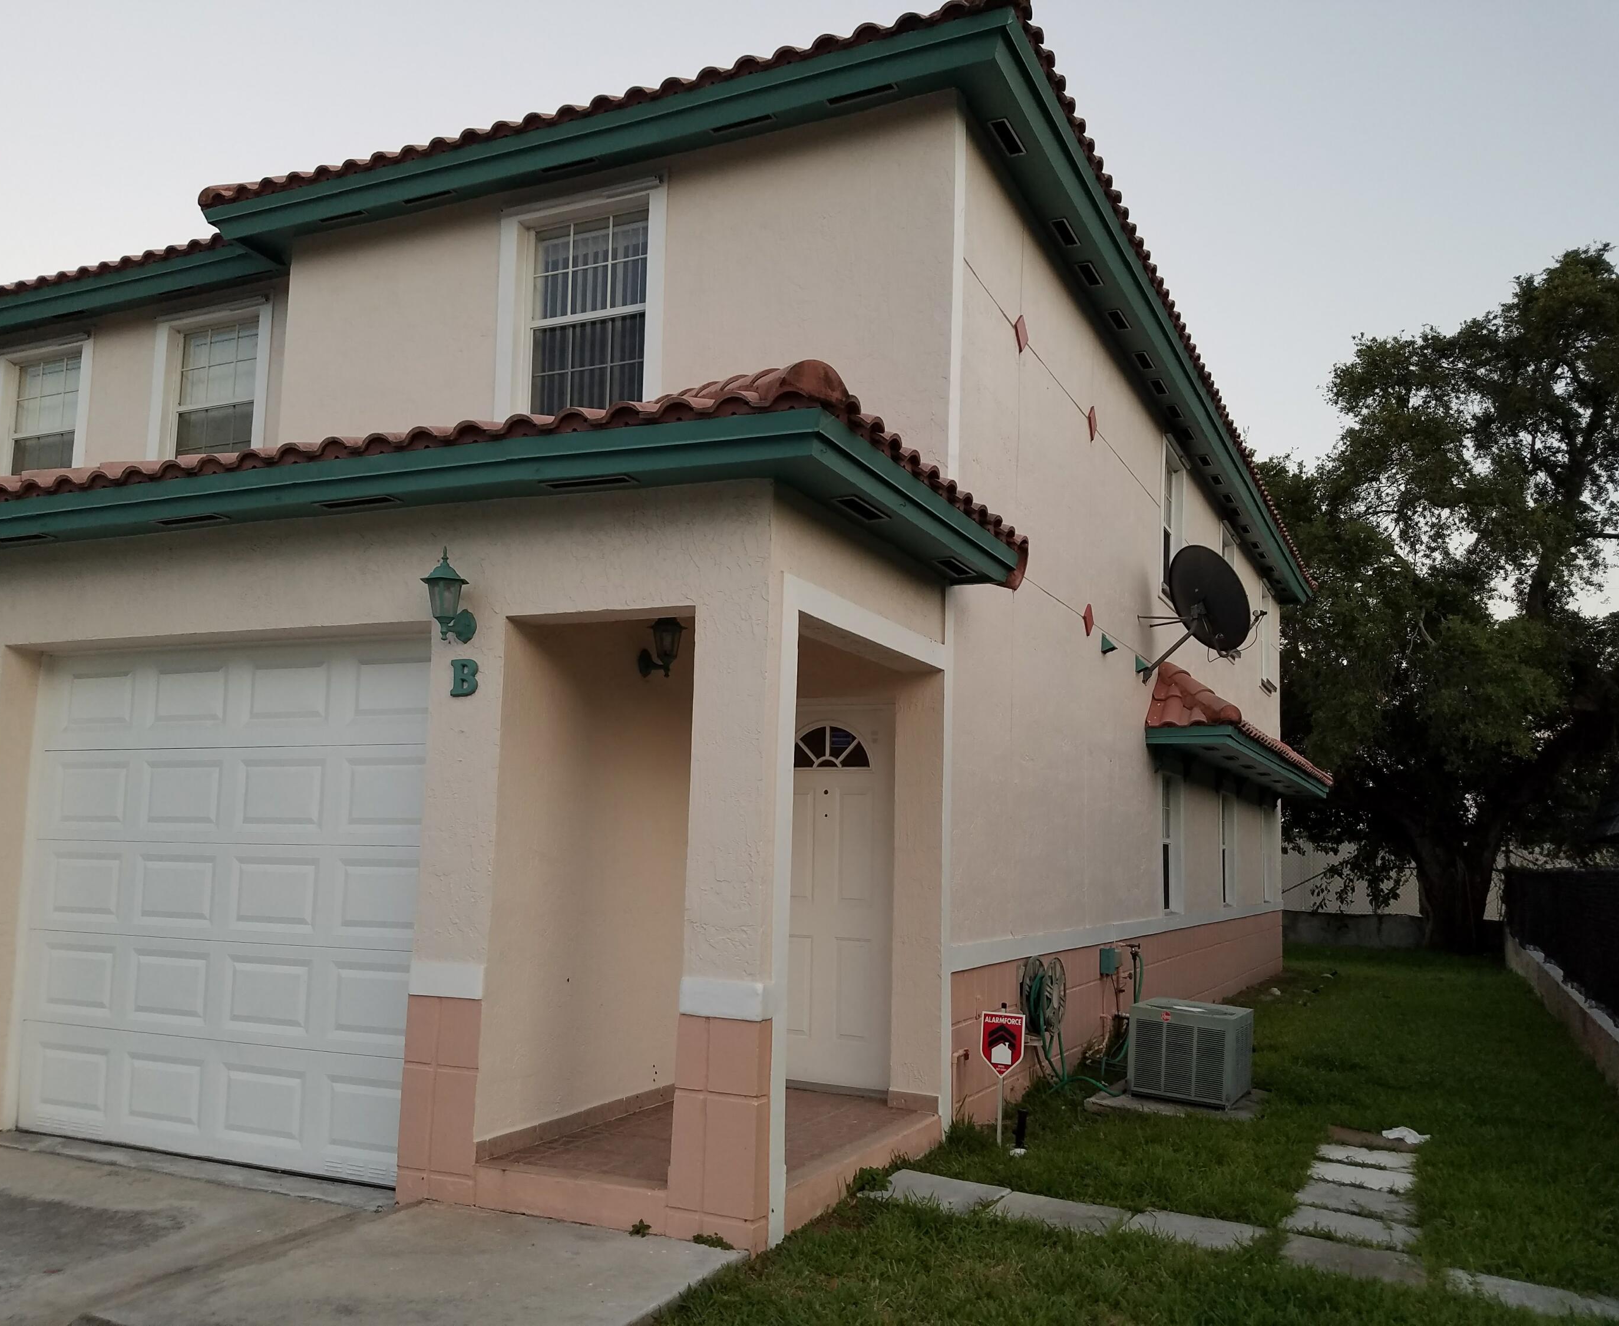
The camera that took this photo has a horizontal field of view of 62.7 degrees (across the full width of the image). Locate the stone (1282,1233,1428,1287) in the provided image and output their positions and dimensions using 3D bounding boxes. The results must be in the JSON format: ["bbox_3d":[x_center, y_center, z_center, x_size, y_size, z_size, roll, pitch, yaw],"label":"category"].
[{"bbox_3d":[2.004,2.196,4.877,0.480,0.050,0.380,-3,-9,26],"label":"stone"}]

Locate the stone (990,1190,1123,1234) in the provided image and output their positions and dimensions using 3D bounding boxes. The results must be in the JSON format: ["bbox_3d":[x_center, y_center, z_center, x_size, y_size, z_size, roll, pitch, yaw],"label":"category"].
[{"bbox_3d":[1.014,2.268,5.435,0.530,0.050,0.400,-4,-10,31],"label":"stone"}]

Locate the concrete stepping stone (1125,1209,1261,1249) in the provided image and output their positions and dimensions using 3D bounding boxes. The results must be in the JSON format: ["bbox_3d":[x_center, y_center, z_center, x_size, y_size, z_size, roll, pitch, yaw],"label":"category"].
[{"bbox_3d":[1.524,2.250,5.237,0.510,0.050,0.400,-4,-10,31],"label":"concrete stepping stone"}]

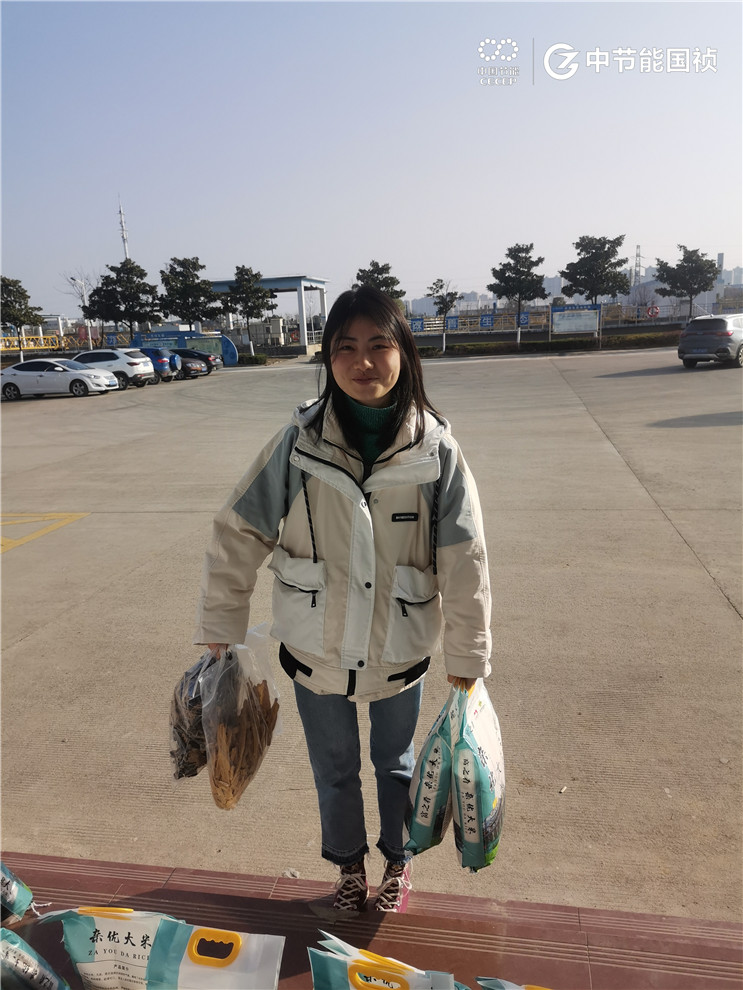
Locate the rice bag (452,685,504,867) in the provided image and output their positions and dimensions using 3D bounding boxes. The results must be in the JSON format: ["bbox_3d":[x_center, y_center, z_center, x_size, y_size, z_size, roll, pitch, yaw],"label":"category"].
[{"bbox_3d":[0.275,0.688,1.892,0.110,0.430,0.240,0,13,15],"label":"rice bag"}]

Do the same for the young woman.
[{"bbox_3d":[-0.061,0.335,1.822,0.710,1.620,0.370,-1,12,9],"label":"young woman"}]

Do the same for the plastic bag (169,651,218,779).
[{"bbox_3d":[-0.428,0.549,1.904,0.170,0.330,0.180,-7,13,-15],"label":"plastic bag"}]

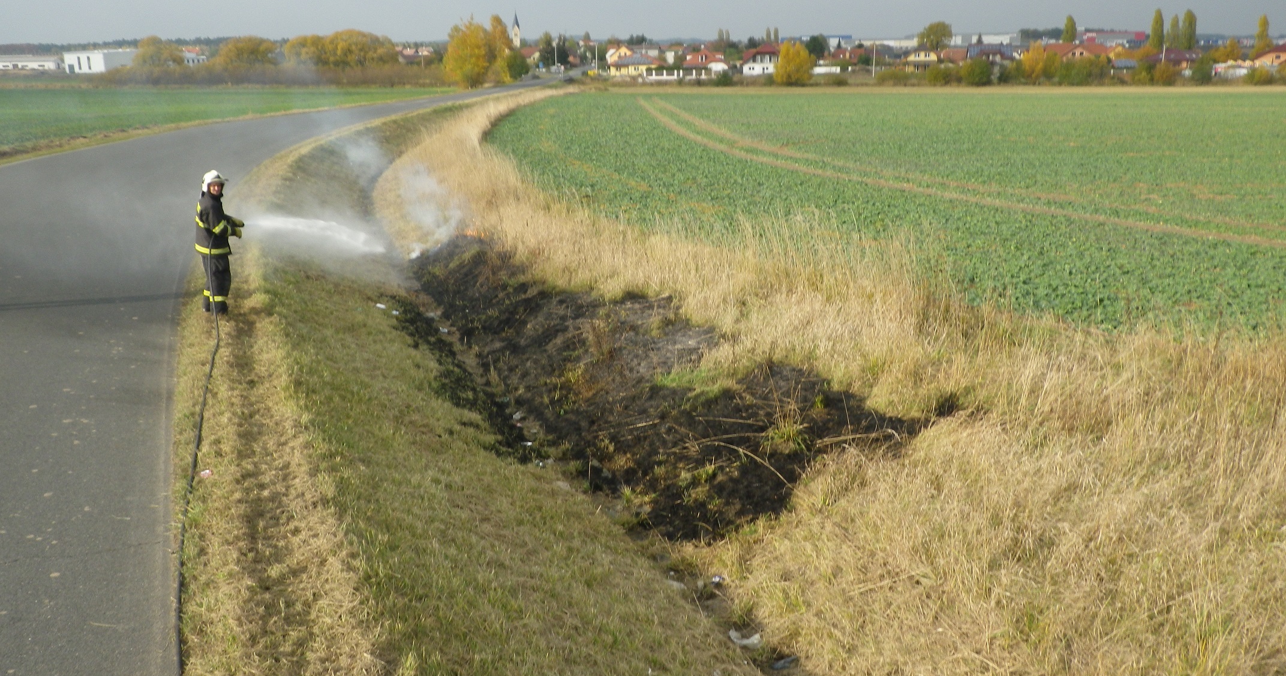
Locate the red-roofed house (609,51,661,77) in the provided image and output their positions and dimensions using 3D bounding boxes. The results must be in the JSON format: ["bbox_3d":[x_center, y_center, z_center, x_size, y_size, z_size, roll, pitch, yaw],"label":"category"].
[{"bbox_3d":[-1.609,-67.226,256.375,14.000,5.800,10.500,1,16,2],"label":"red-roofed house"}]

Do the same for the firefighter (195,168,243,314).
[{"bbox_3d":[-5.474,-1.244,13.415,0.640,1.850,0.560,-11,19,-34],"label":"firefighter"}]

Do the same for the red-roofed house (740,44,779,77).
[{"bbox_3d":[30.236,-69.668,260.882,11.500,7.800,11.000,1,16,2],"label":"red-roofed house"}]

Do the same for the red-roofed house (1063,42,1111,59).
[{"bbox_3d":[109.640,-69.384,258.884,13.000,7.600,11.000,1,16,2],"label":"red-roofed house"}]

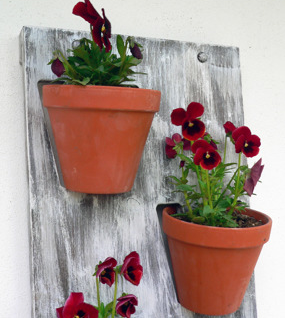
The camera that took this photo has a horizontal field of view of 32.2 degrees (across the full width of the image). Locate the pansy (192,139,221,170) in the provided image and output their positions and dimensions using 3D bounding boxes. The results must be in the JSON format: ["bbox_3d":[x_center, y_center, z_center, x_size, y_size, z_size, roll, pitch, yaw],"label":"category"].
[{"bbox_3d":[0.077,-0.005,0.595,0.035,0.037,0.018,-12,0,-15],"label":"pansy"}]

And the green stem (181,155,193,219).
[{"bbox_3d":[0.054,0.035,0.605,0.007,0.077,0.006,-8,-3,0],"label":"green stem"}]

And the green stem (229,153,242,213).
[{"bbox_3d":[0.116,0.031,0.618,0.007,0.075,0.006,11,-3,-6],"label":"green stem"}]

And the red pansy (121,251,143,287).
[{"bbox_3d":[-0.012,0.121,0.545,0.028,0.039,0.019,-4,-2,-45],"label":"red pansy"}]

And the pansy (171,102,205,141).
[{"bbox_3d":[0.056,-0.045,0.603,0.041,0.047,0.016,-11,-2,-11],"label":"pansy"}]

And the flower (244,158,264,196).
[{"bbox_3d":[0.140,0.022,0.616,0.018,0.046,0.038,24,0,-18],"label":"flower"}]

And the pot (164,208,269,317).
[{"bbox_3d":[0.087,0.123,0.611,0.131,0.112,0.131,3,7,0],"label":"pot"}]

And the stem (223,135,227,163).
[{"bbox_3d":[0.105,-0.011,0.629,0.003,0.036,0.003,5,-3,-6],"label":"stem"}]

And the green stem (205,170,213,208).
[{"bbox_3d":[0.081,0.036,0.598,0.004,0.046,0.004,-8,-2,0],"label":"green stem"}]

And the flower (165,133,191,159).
[{"bbox_3d":[0.043,-0.015,0.613,0.033,0.033,0.016,-4,-3,-24],"label":"flower"}]

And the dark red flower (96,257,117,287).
[{"bbox_3d":[-0.039,0.123,0.537,0.028,0.033,0.022,3,8,-43],"label":"dark red flower"}]

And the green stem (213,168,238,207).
[{"bbox_3d":[0.104,0.036,0.618,0.004,0.060,0.004,32,-2,-5],"label":"green stem"}]

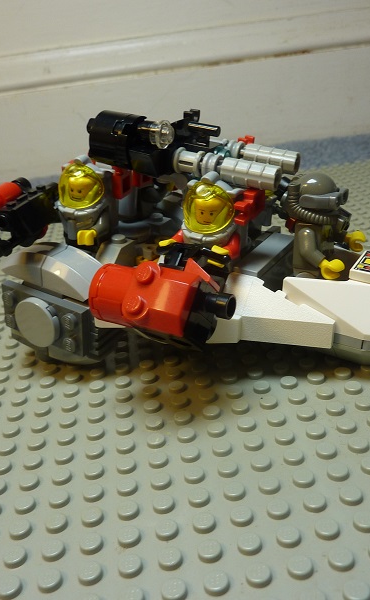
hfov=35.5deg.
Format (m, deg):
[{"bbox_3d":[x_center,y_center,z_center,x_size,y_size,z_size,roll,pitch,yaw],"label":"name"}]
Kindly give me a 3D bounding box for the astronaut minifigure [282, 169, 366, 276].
[{"bbox_3d":[0.043,-0.022,0.181,0.026,0.036,0.024,18,33,24],"label":"astronaut minifigure"}]

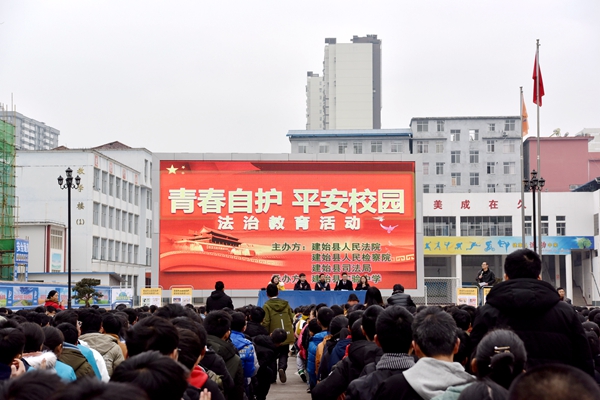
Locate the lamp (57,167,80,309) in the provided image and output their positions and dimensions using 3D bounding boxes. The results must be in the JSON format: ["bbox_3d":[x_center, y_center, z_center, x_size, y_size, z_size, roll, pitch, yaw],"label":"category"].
[{"bbox_3d":[-7.554,1.629,37.992,0.770,5.436,0.770,0,-5,0],"label":"lamp"}]

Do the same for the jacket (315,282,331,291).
[{"bbox_3d":[0.692,2.790,35.490,0.500,0.620,0.340,0,-5,0],"label":"jacket"}]

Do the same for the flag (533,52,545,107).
[{"bbox_3d":[8.582,-4.356,41.977,0.420,2.002,0.320,0,-5,0],"label":"flag"}]

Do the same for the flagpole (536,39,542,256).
[{"bbox_3d":[8.613,-0.711,41.686,0.130,10.192,0.130,0,-5,0],"label":"flagpole"}]

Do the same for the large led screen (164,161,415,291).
[{"bbox_3d":[-0.408,0.834,39.057,8.592,4.298,0.350,0,-5,-3],"label":"large led screen"}]

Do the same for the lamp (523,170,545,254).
[{"bbox_3d":[7.942,1.698,39.287,0.770,5.411,0.770,0,-5,0],"label":"lamp"}]

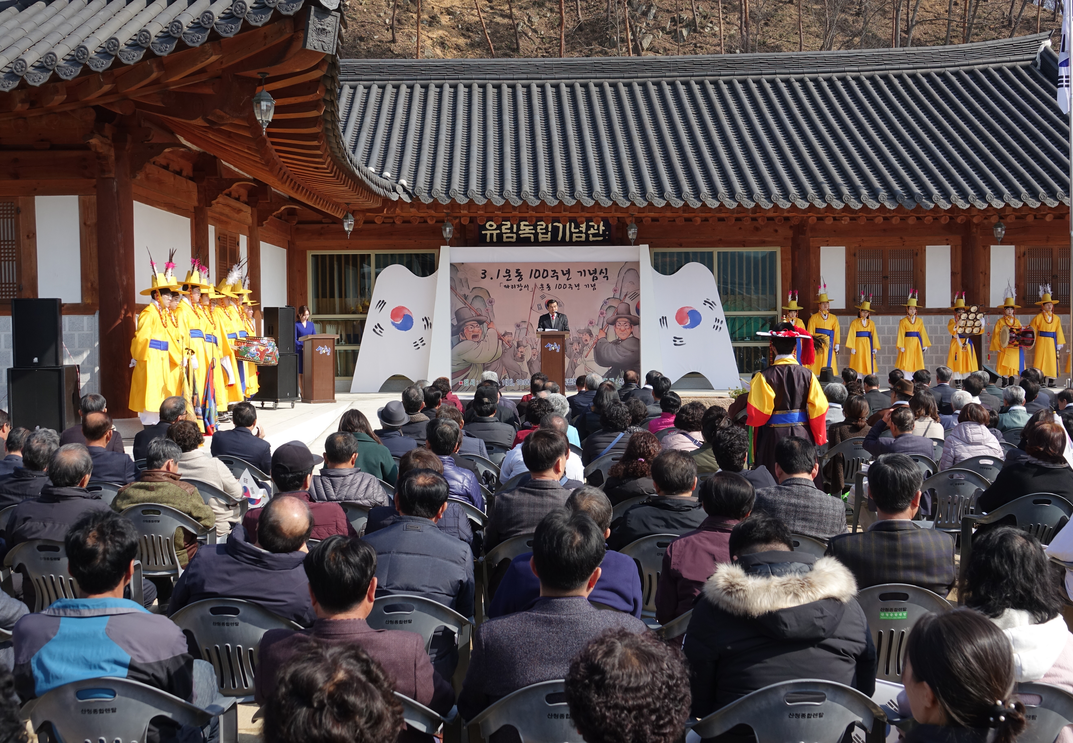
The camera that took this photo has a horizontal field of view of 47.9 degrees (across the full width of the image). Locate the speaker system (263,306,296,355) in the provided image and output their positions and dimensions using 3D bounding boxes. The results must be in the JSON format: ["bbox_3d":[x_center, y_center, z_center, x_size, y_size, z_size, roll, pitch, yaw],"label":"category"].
[{"bbox_3d":[-4.154,-0.648,19.328,0.380,0.730,0.470,0,2,23],"label":"speaker system"}]

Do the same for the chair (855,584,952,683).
[{"bbox_3d":[1.364,1.201,4.896,0.570,0.800,0.560,-1,2,-1],"label":"chair"}]

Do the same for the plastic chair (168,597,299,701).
[{"bbox_3d":[-1.155,1.234,4.773,0.570,0.800,0.560,-1,2,-1],"label":"plastic chair"}]

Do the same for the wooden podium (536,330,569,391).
[{"bbox_3d":[0.289,-0.141,21.683,0.590,1.170,0.450,-1,2,-1],"label":"wooden podium"}]

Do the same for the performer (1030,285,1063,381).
[{"bbox_3d":[9.937,-0.686,23.493,0.590,1.960,0.460,-1,2,-2],"label":"performer"}]

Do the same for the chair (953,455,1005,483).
[{"bbox_3d":[3.270,0.984,8.958,0.560,0.810,0.560,-1,2,-2],"label":"chair"}]

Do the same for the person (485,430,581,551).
[{"bbox_3d":[0.001,0.899,6.054,0.500,1.245,0.800,0,2,3],"label":"person"}]

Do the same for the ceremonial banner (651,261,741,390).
[{"bbox_3d":[3.076,-0.878,23.184,1.740,2.490,0.100,-1,2,0],"label":"ceremonial banner"}]

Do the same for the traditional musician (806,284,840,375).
[{"bbox_3d":[5.461,-0.638,23.034,0.620,1.960,0.420,-1,2,-1],"label":"traditional musician"}]

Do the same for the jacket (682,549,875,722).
[{"bbox_3d":[0.688,0.826,3.429,0.540,0.680,0.480,-1,2,-2],"label":"jacket"}]

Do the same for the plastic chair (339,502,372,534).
[{"bbox_3d":[-1.096,1.122,6.987,0.600,0.830,0.580,0,2,1],"label":"plastic chair"}]

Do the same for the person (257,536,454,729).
[{"bbox_3d":[-0.527,1.037,3.693,0.540,1.220,0.780,0,2,0],"label":"person"}]

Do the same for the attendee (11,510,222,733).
[{"bbox_3d":[-1.190,0.992,3.674,0.540,1.230,0.720,0,2,3],"label":"attendee"}]

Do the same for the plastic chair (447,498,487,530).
[{"bbox_3d":[-0.516,1.114,7.088,0.600,0.830,0.580,0,2,0],"label":"plastic chair"}]

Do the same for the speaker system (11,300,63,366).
[{"bbox_3d":[-5.471,-0.421,13.262,0.480,0.745,0.430,-1,2,-10],"label":"speaker system"}]

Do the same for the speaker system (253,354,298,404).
[{"bbox_3d":[-4.138,0.109,19.182,0.550,0.710,0.540,0,2,29],"label":"speaker system"}]

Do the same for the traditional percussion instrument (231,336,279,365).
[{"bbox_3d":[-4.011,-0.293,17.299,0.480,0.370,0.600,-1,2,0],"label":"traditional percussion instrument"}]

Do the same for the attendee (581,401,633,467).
[{"bbox_3d":[0.628,0.799,9.451,0.520,1.200,0.700,-1,2,0],"label":"attendee"}]

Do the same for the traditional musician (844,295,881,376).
[{"bbox_3d":[6.308,-0.578,23.384,0.660,1.810,0.450,0,2,0],"label":"traditional musician"}]

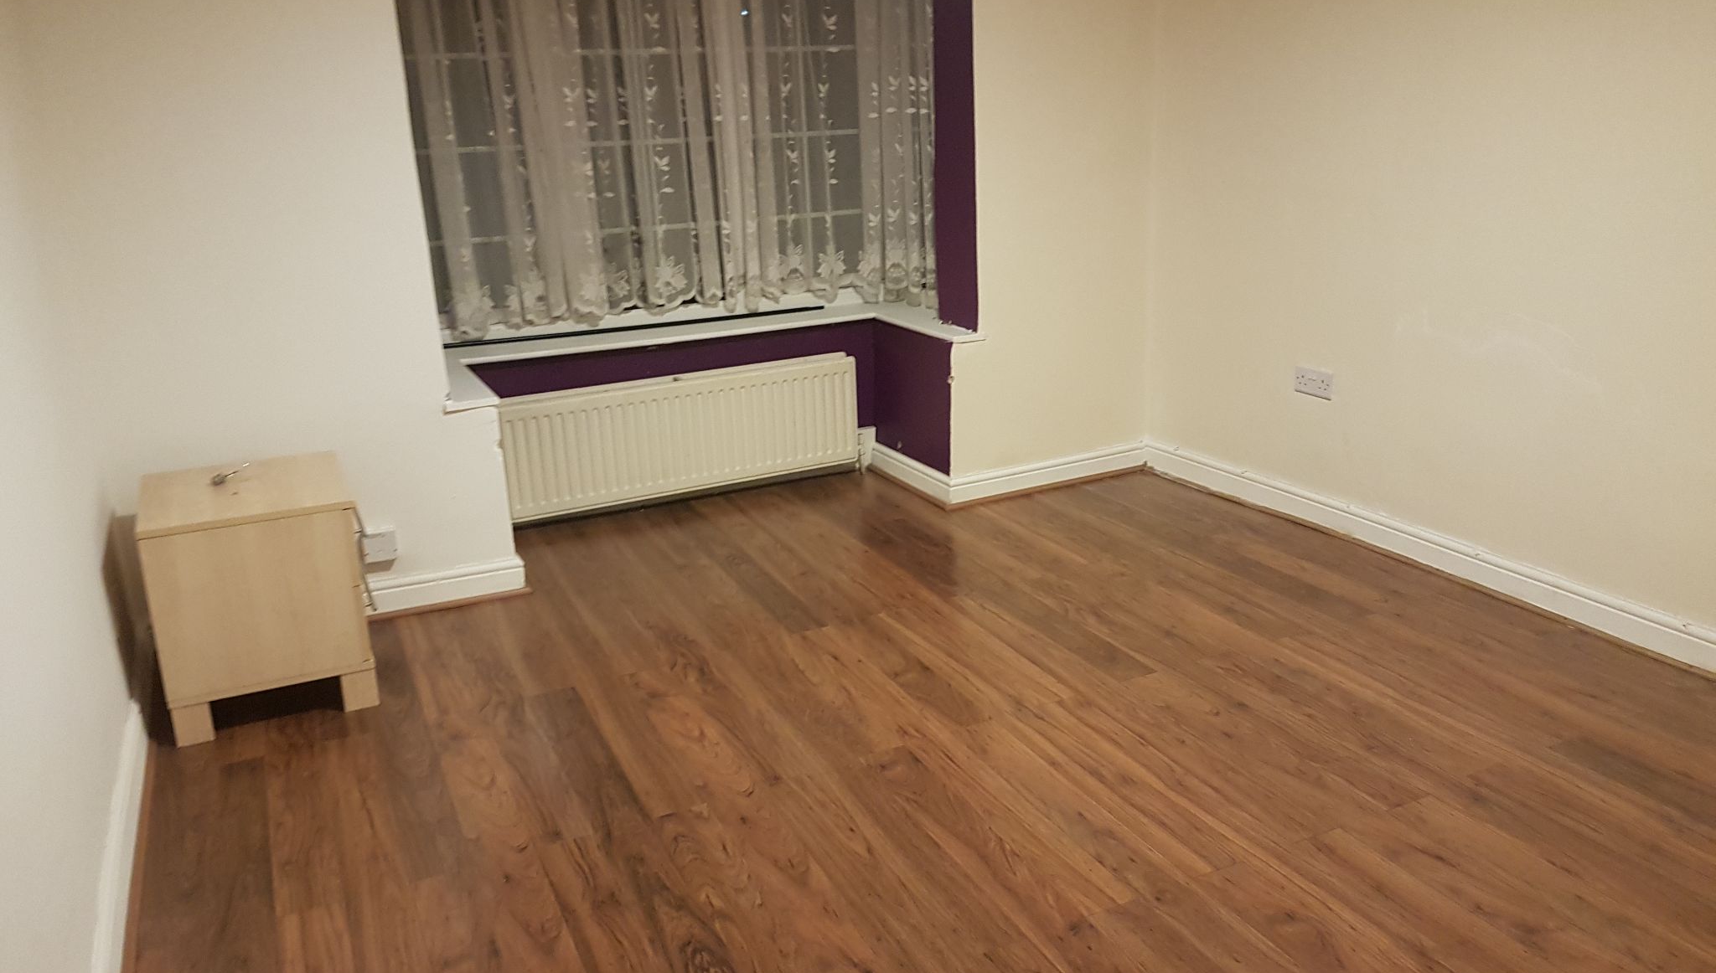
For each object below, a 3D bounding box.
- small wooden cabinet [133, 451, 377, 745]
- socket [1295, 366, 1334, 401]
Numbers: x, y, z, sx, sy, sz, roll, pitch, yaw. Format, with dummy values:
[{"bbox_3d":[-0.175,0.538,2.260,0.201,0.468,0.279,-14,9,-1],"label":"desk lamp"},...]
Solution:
[{"bbox_3d":[-1.452,0.247,3.150,0.450,0.506,0.529,-10,18,-24],"label":"small wooden cabinet"},{"bbox_3d":[1.393,-0.319,3.942,0.012,0.086,0.146,-10,18,-24],"label":"socket"}]

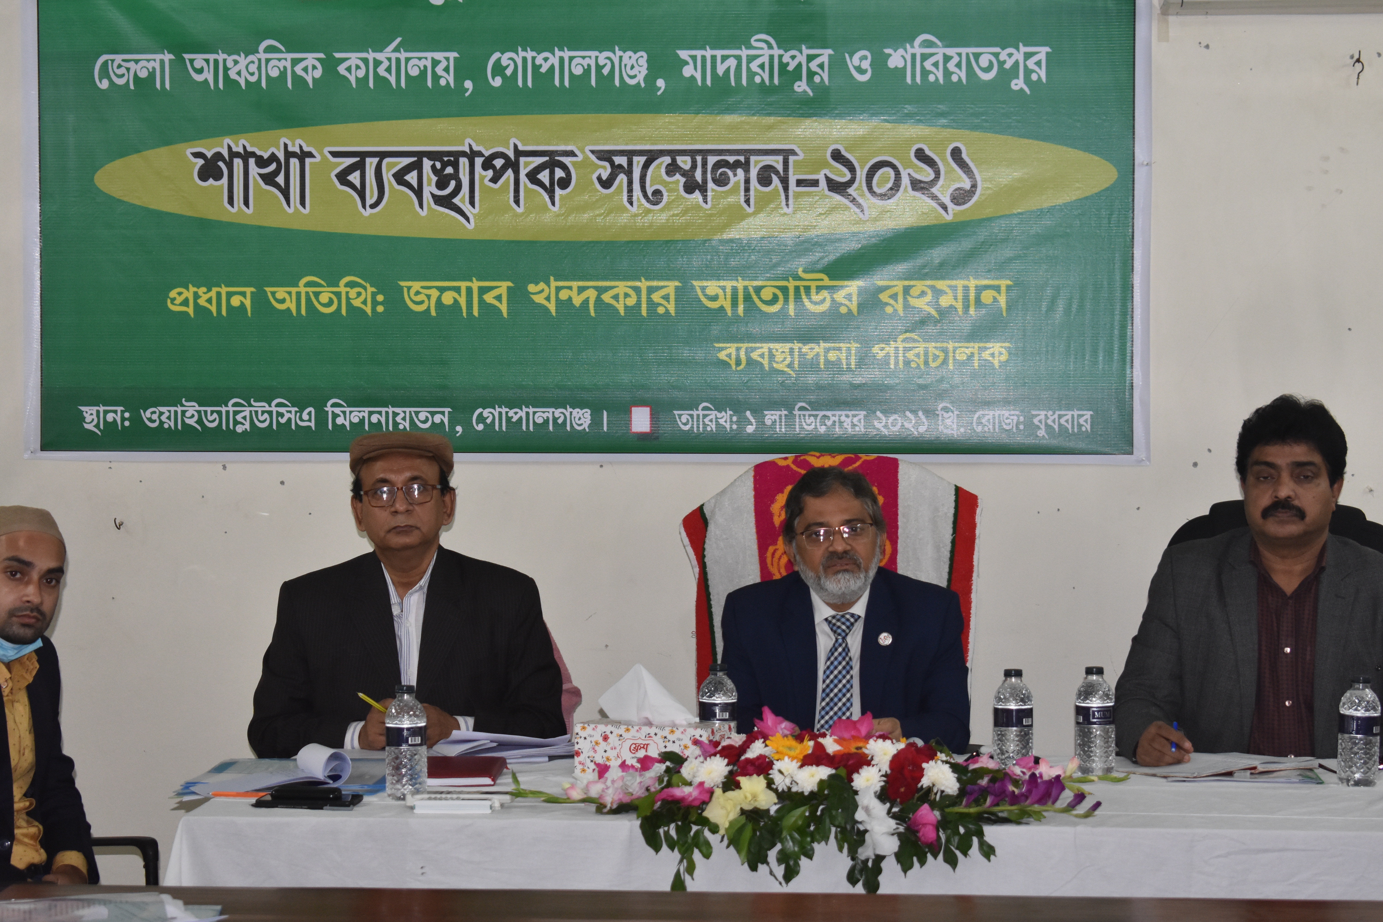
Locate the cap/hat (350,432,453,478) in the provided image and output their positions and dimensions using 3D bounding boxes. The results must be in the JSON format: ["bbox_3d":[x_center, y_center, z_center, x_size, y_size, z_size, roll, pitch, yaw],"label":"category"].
[{"bbox_3d":[-0.520,-0.008,5.650,0.185,0.090,0.260,-1,-2,-1],"label":"cap/hat"}]

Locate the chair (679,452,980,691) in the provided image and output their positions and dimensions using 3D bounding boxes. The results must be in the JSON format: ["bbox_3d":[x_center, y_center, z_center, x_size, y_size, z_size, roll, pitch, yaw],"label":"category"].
[{"bbox_3d":[0.264,0.617,5.848,0.620,1.240,0.680,0,2,5],"label":"chair"}]

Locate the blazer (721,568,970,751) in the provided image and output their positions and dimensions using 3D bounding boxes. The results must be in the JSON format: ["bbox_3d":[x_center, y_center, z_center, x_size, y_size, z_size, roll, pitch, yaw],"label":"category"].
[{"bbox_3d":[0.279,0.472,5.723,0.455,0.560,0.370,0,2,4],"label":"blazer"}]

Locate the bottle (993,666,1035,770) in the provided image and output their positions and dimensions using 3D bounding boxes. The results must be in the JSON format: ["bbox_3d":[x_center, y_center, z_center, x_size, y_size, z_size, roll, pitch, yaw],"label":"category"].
[{"bbox_3d":[0.544,0.440,5.320,0.066,0.182,0.066,0,2,5],"label":"bottle"}]

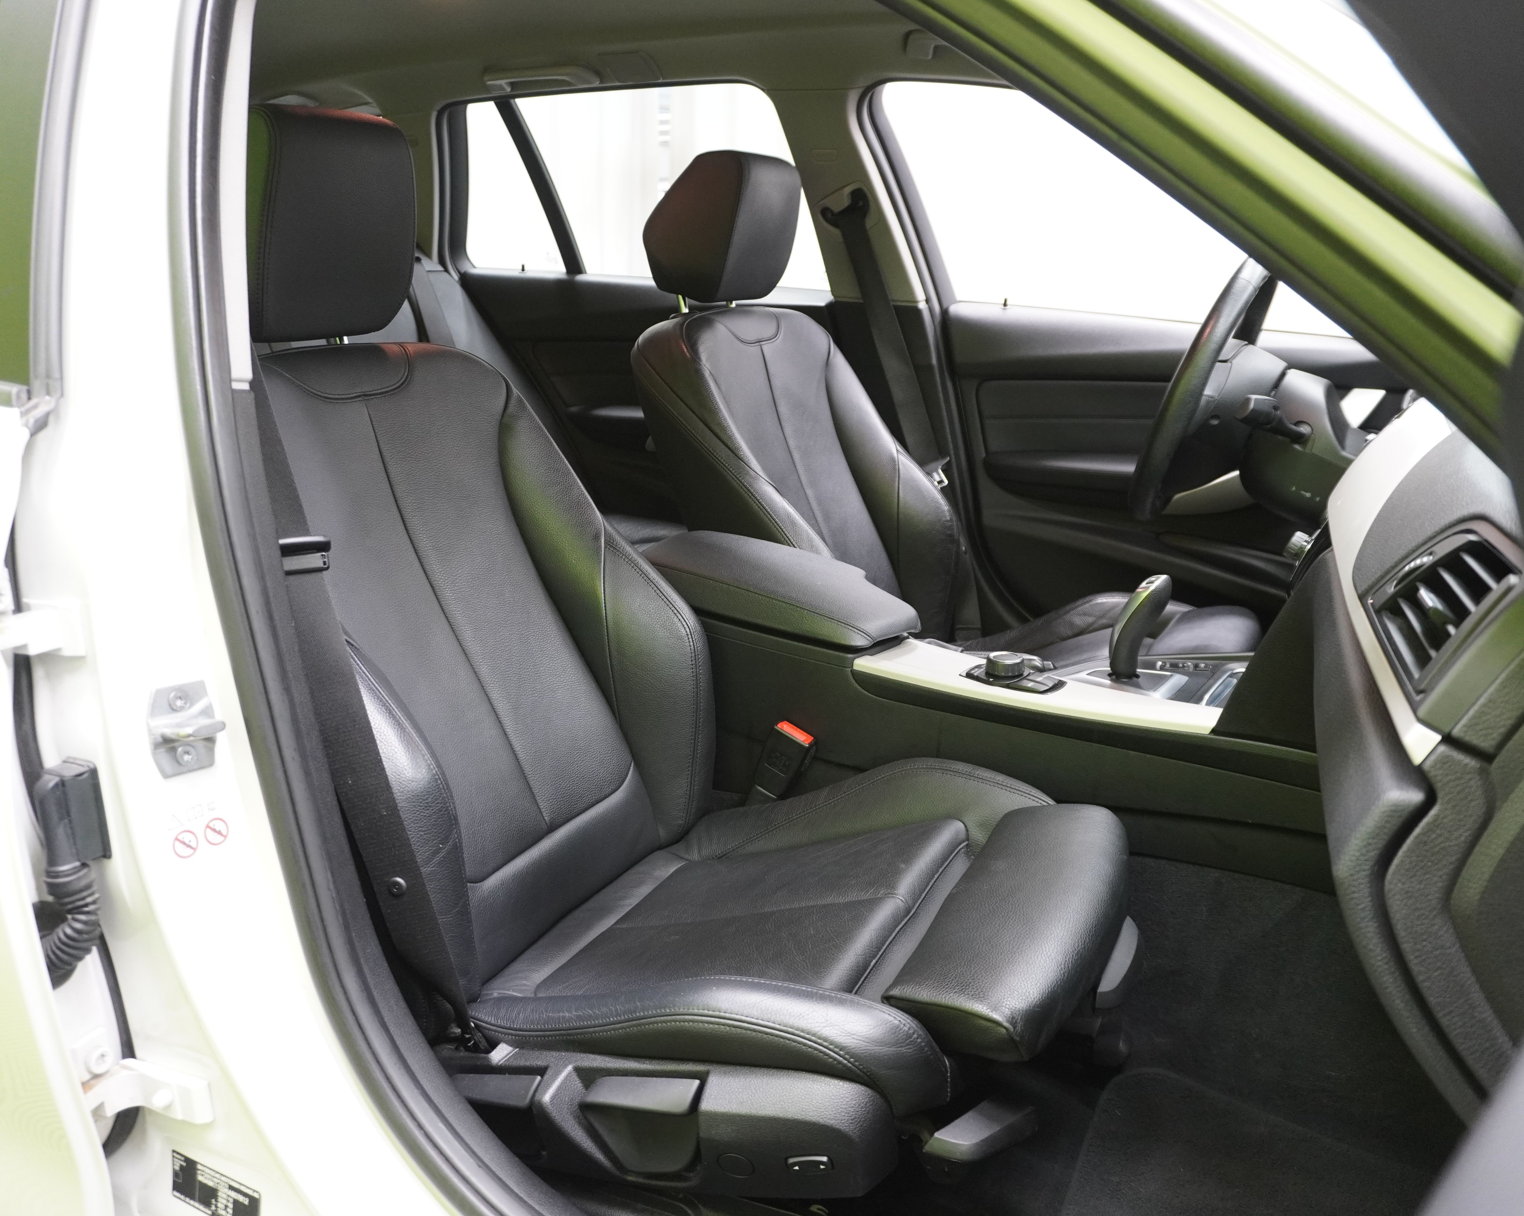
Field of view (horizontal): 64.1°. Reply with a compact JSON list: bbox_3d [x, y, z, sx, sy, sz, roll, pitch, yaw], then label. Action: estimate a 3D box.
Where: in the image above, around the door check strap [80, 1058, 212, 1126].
[{"bbox_3d":[-0.424,0.335,0.840,0.075,0.042,0.060,8,18,25],"label":"door check strap"}]

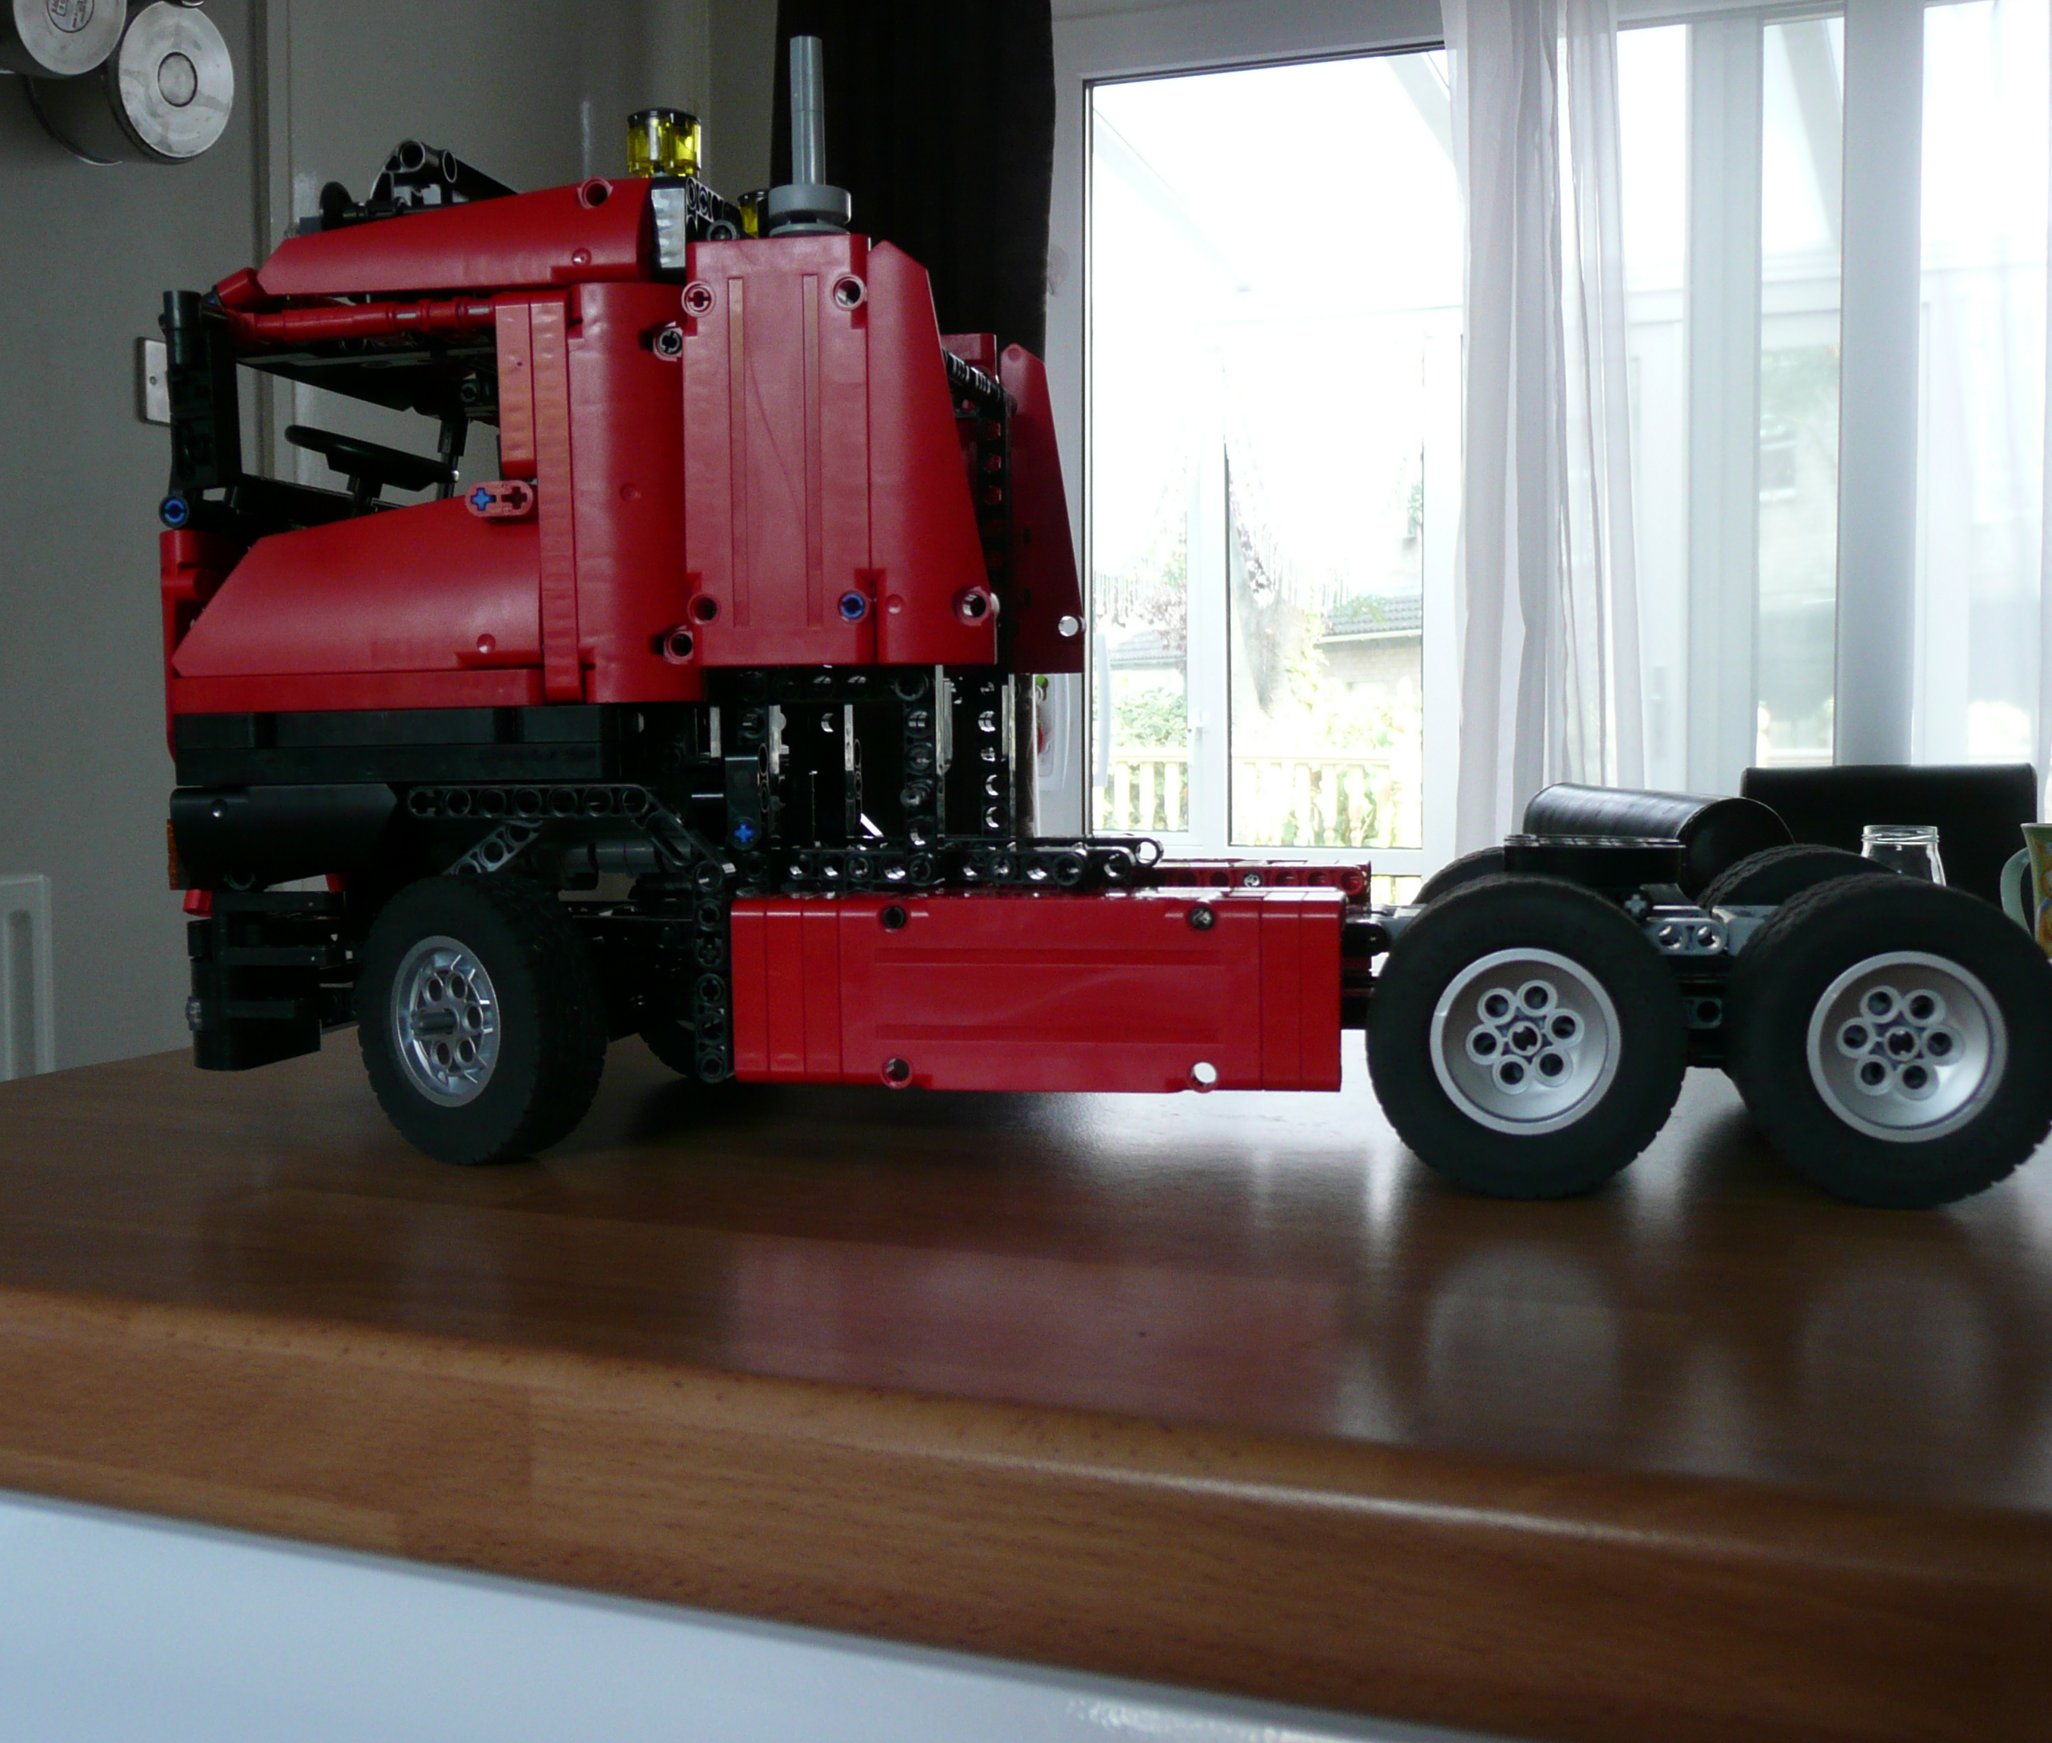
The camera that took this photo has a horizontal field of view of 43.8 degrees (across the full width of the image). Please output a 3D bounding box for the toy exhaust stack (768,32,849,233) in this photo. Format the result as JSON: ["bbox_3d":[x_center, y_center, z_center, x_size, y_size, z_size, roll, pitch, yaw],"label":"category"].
[{"bbox_3d":[-0.047,-0.159,0.556,0.018,0.045,0.018,0,3,10],"label":"toy exhaust stack"}]

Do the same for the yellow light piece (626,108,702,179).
[{"bbox_3d":[-0.079,-0.159,0.555,0.016,0.013,0.016,-1,3,0],"label":"yellow light piece"}]

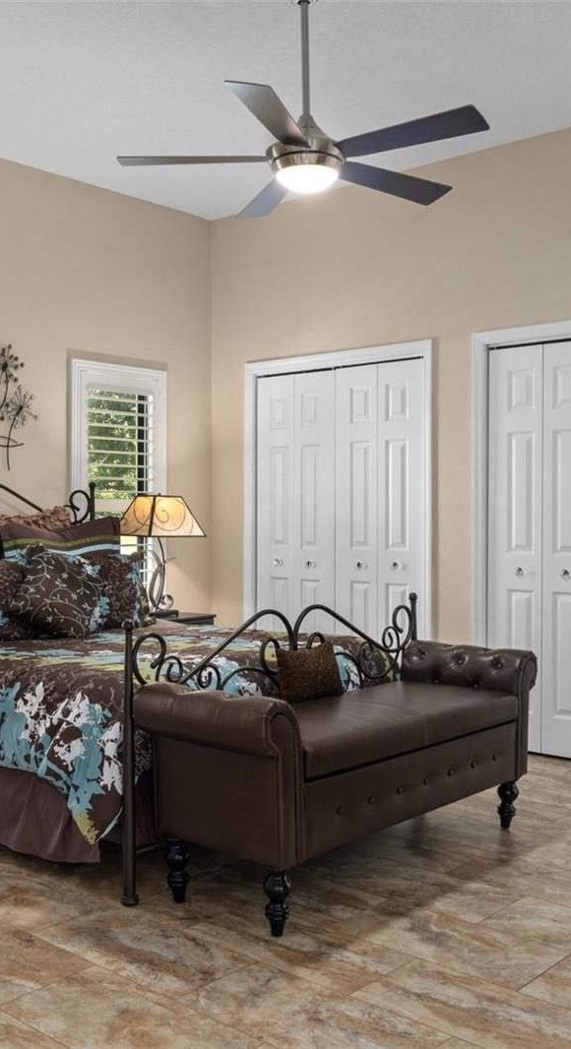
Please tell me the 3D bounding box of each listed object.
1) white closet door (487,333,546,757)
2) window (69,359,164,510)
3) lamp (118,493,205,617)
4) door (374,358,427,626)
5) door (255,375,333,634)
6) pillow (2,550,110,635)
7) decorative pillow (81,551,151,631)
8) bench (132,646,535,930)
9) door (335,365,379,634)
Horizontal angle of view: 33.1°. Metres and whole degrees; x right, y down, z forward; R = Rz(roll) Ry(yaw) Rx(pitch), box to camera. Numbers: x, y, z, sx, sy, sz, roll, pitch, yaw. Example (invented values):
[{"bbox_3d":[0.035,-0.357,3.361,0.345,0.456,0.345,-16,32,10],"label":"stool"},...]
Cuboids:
[{"bbox_3d":[1.158,0.121,4.829,0.295,2.007,0.036,0,0,39],"label":"white closet door"},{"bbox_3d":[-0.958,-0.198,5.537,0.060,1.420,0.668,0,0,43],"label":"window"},{"bbox_3d":[-0.700,0.155,5.480,0.320,0.690,0.460,0,1,40],"label":"lamp"},{"bbox_3d":[0.630,0.120,5.250,0.305,2.000,0.040,0,1,41],"label":"door"},{"bbox_3d":[0.067,0.117,5.698,0.584,2.007,0.036,0,0,39],"label":"door"},{"bbox_3d":[-1.070,0.320,4.500,0.460,0.420,0.180,0,-24,-38],"label":"pillow"},{"bbox_3d":[-0.880,0.330,4.900,0.430,0.400,0.170,0,-19,-45],"label":"decorative pillow"},{"bbox_3d":[0.258,0.809,3.306,0.513,0.680,1.554,0,0,42],"label":"bench"},{"bbox_3d":[0.410,0.118,5.425,0.292,2.007,0.036,0,0,39],"label":"door"}]

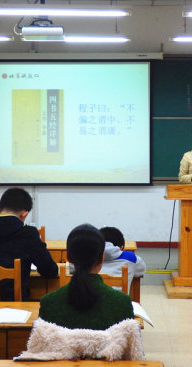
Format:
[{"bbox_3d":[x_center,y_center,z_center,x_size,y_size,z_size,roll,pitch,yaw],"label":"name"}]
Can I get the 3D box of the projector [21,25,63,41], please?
[{"bbox_3d":[-0.470,-1.357,5.750,0.370,0.120,0.300,0,4,2],"label":"projector"}]

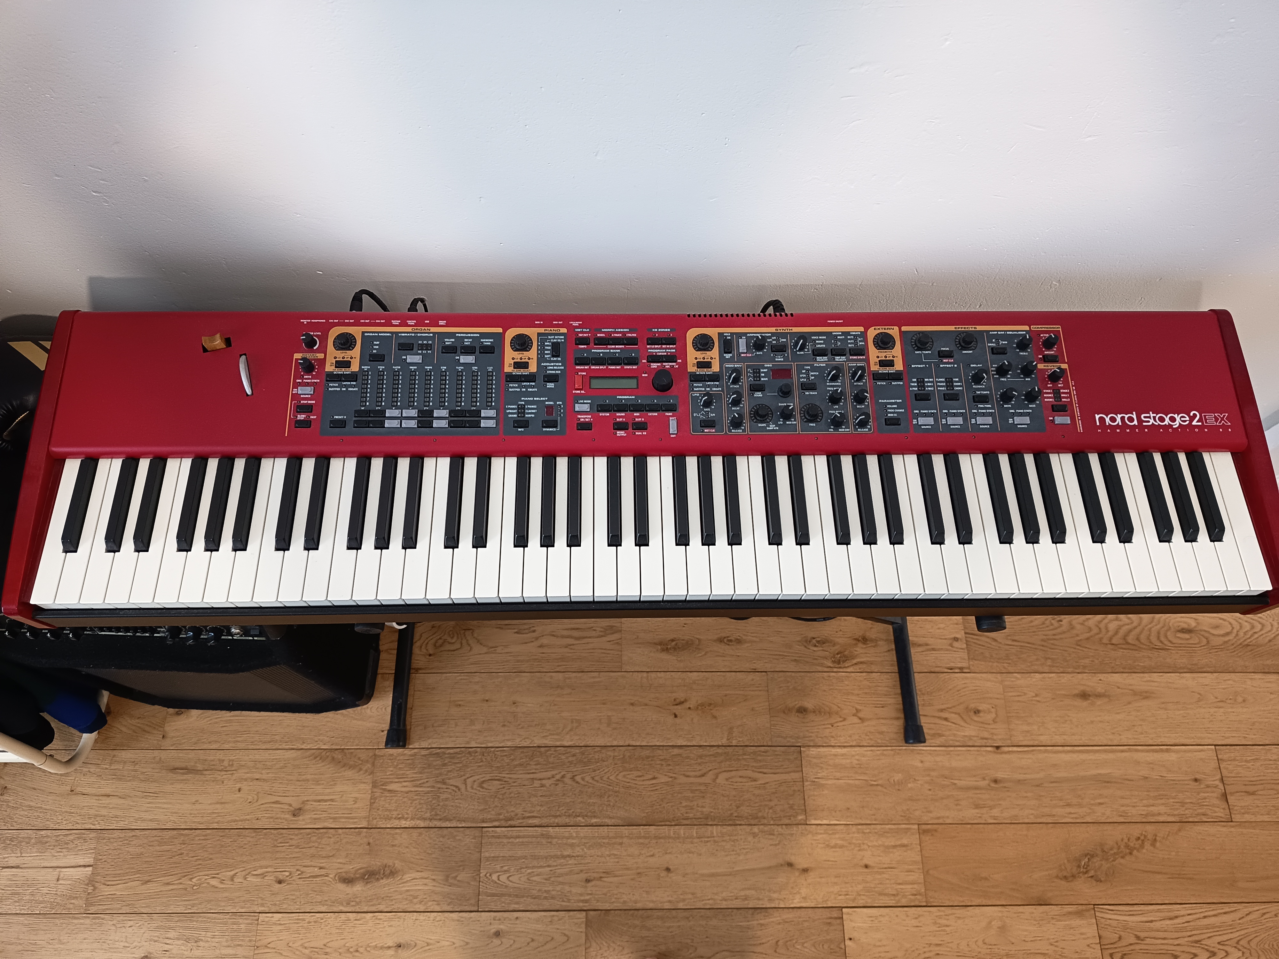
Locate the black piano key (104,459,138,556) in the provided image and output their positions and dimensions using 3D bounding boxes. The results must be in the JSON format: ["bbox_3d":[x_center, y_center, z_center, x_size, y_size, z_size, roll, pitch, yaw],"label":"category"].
[{"bbox_3d":[-0.523,0.025,0.893,0.013,0.013,0.099,0,67,-2],"label":"black piano key"}]

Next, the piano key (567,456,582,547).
[{"bbox_3d":[-0.066,0.021,0.902,0.013,0.013,0.098,0,67,-2],"label":"piano key"}]

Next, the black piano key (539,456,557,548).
[{"bbox_3d":[-0.093,0.021,0.907,0.013,0.013,0.099,0,67,-2],"label":"black piano key"}]

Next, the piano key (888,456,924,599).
[{"bbox_3d":[0.272,0.047,0.928,0.023,0.021,0.151,0,67,-2],"label":"piano key"}]

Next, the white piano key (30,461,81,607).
[{"bbox_3d":[-0.576,0.053,0.891,0.023,0.020,0.151,0,67,-2],"label":"white piano key"}]

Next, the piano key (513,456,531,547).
[{"bbox_3d":[-0.119,0.021,0.901,0.013,0.013,0.098,0,67,-2],"label":"piano key"}]

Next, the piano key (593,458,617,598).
[{"bbox_3d":[-0.035,0.049,0.919,0.023,0.021,0.151,0,67,-2],"label":"piano key"}]

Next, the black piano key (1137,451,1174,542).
[{"bbox_3d":[0.538,0.018,0.920,0.013,0.013,0.096,0,67,-2],"label":"black piano key"}]

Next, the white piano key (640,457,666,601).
[{"bbox_3d":[0.011,0.049,0.909,0.023,0.020,0.151,0,67,-2],"label":"white piano key"}]

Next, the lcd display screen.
[{"bbox_3d":[-0.026,-0.102,0.941,0.051,0.005,0.014,0,71,-2],"label":"lcd display screen"}]

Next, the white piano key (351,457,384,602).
[{"bbox_3d":[-0.271,0.052,0.906,0.023,0.021,0.151,0,67,-2],"label":"white piano key"}]

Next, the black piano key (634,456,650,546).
[{"bbox_3d":[0.002,0.021,0.915,0.013,0.013,0.096,0,67,-2],"label":"black piano key"}]

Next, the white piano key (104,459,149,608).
[{"bbox_3d":[-0.512,0.053,0.904,0.023,0.021,0.151,0,67,-2],"label":"white piano key"}]

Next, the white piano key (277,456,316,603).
[{"bbox_3d":[-0.340,0.052,0.899,0.023,0.021,0.151,0,67,-2],"label":"white piano key"}]

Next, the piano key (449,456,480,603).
[{"bbox_3d":[-0.174,0.051,0.908,0.023,0.022,0.151,0,67,-2],"label":"piano key"}]

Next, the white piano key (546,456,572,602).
[{"bbox_3d":[-0.082,0.050,0.906,0.023,0.021,0.150,0,67,-2],"label":"white piano key"}]

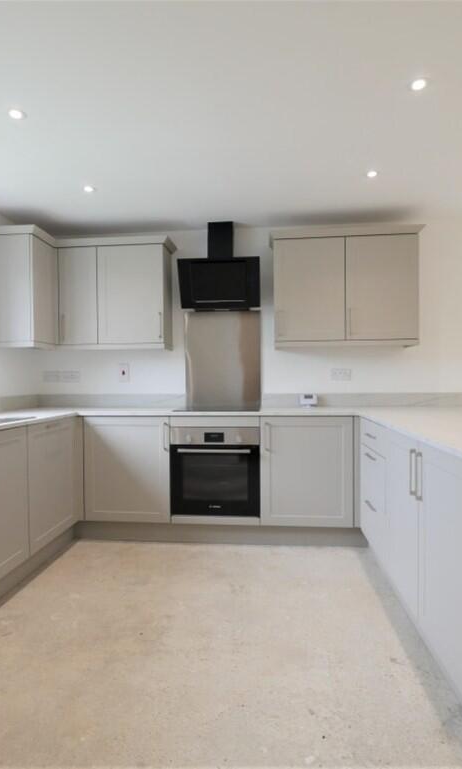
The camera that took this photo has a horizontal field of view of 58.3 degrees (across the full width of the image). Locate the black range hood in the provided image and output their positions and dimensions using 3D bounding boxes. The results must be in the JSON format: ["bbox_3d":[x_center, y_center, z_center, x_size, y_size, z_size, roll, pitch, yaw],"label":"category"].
[{"bbox_3d":[-0.076,-0.905,3.151,0.600,0.675,0.340,0,1,5],"label":"black range hood"}]

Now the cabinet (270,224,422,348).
[{"bbox_3d":[0.823,-0.679,3.055,1.062,0.828,0.370,0,1,5],"label":"cabinet"}]

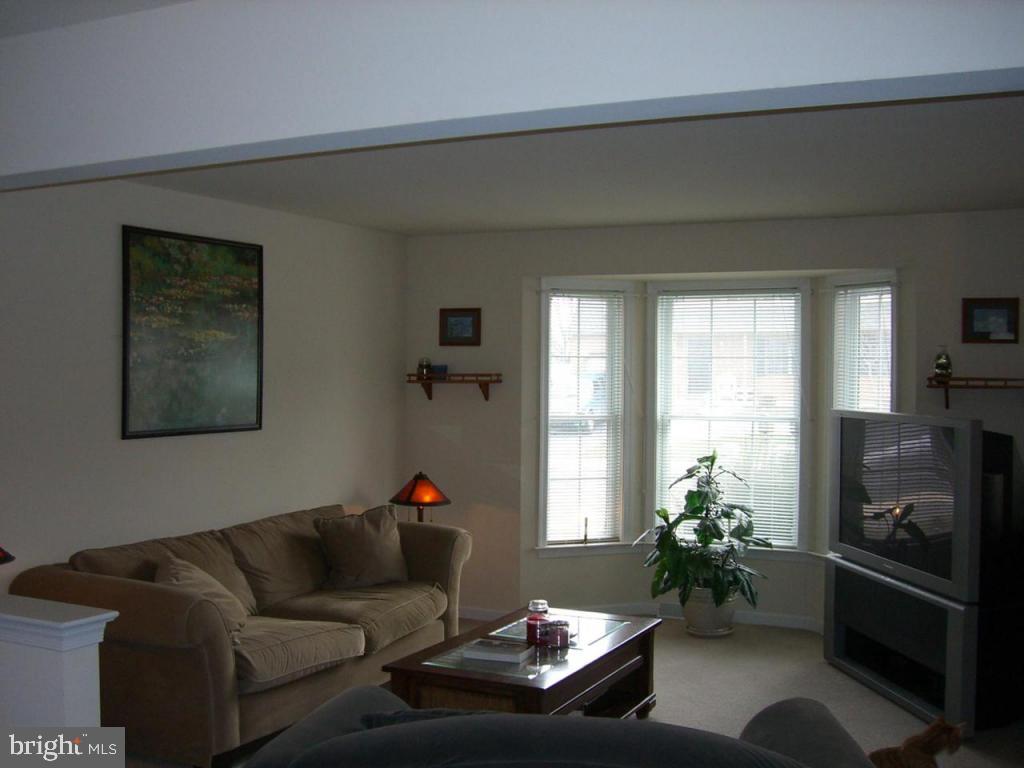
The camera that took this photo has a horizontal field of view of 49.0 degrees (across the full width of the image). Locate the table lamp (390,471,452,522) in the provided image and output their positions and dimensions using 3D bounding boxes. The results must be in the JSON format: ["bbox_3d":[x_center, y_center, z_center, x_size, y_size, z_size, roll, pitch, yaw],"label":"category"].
[{"bbox_3d":[-0.568,0.787,6.993,0.390,0.480,0.390,1,1,0],"label":"table lamp"}]

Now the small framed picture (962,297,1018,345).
[{"bbox_3d":[2.415,-0.320,5.675,0.285,0.235,0.030,1,1,27],"label":"small framed picture"}]

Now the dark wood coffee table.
[{"bbox_3d":[0.096,1.279,4.609,0.660,0.460,1.240,1,1,27],"label":"dark wood coffee table"}]

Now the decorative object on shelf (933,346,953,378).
[{"bbox_3d":[2.194,-0.099,5.719,0.090,0.195,0.090,1,1,27],"label":"decorative object on shelf"}]

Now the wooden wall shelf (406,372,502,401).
[{"bbox_3d":[-0.364,0.019,7.045,0.610,0.165,0.130,1,1,27],"label":"wooden wall shelf"}]

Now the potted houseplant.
[{"bbox_3d":[1.177,0.956,6.751,0.730,1.080,0.680,1,1,27],"label":"potted houseplant"}]

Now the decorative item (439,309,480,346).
[{"bbox_3d":[-0.332,-0.356,7.081,0.290,0.235,0.030,1,1,27],"label":"decorative item"}]

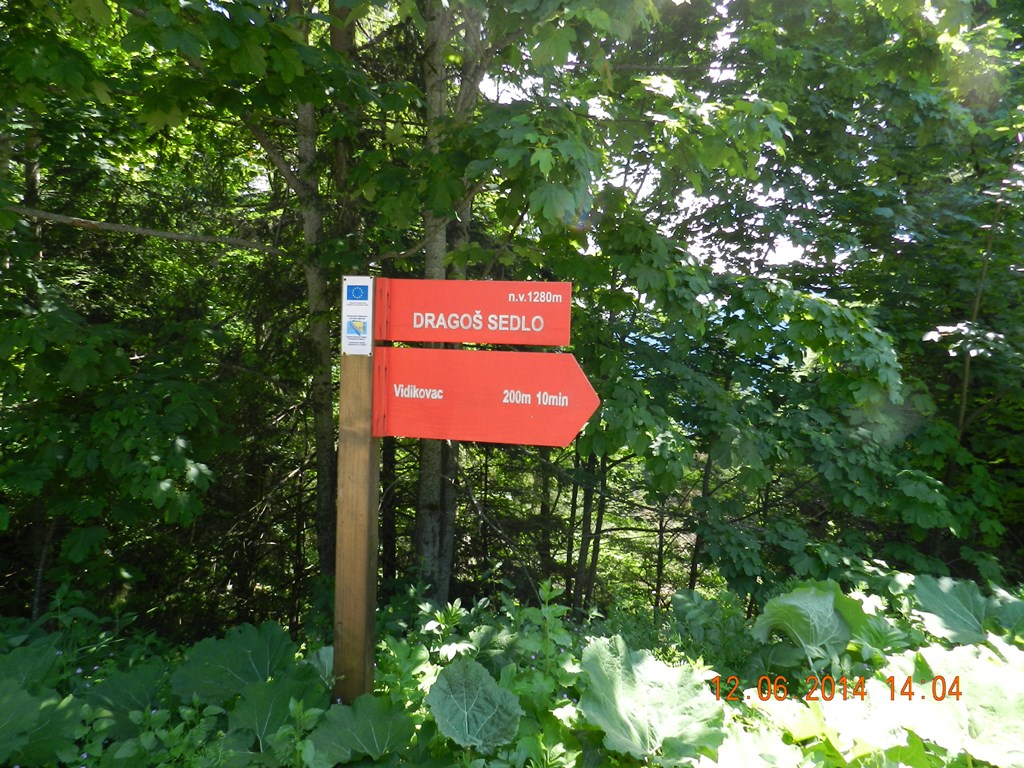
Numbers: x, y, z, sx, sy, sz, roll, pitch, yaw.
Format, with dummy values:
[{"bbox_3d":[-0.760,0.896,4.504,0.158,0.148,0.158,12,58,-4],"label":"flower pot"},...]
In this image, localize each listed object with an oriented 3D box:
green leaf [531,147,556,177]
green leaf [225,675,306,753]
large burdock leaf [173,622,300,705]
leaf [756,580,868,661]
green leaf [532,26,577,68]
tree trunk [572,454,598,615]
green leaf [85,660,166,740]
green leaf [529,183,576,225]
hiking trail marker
[{"bbox_3d":[0.121,-0.879,2.700,0.090,0.120,0.040,2,-17,0],"label":"green leaf"},{"bbox_3d":[-0.859,1.166,2.400,0.250,0.250,0.090,1,-32,-14],"label":"green leaf"},{"bbox_3d":[-1.085,1.089,2.650,0.440,0.310,0.120,1,-32,-14],"label":"large burdock leaf"},{"bbox_3d":[1.246,0.995,2.850,0.420,0.300,0.200,2,-2,0],"label":"leaf"},{"bbox_3d":[0.172,-1.364,2.750,0.170,0.155,0.050,2,-12,0],"label":"green leaf"},{"bbox_3d":[0.562,1.150,5.200,0.060,1.220,0.060,6,3,0],"label":"tree trunk"},{"bbox_3d":[-1.420,1.163,2.500,0.265,0.270,0.090,1,-32,-14],"label":"green leaf"},{"bbox_3d":[0.161,-0.716,2.700,0.185,0.160,0.055,2,-17,0],"label":"green leaf"},{"bbox_3d":[-0.167,0.399,2.500,0.920,1.580,0.115,2,3,5],"label":"hiking trail marker"}]

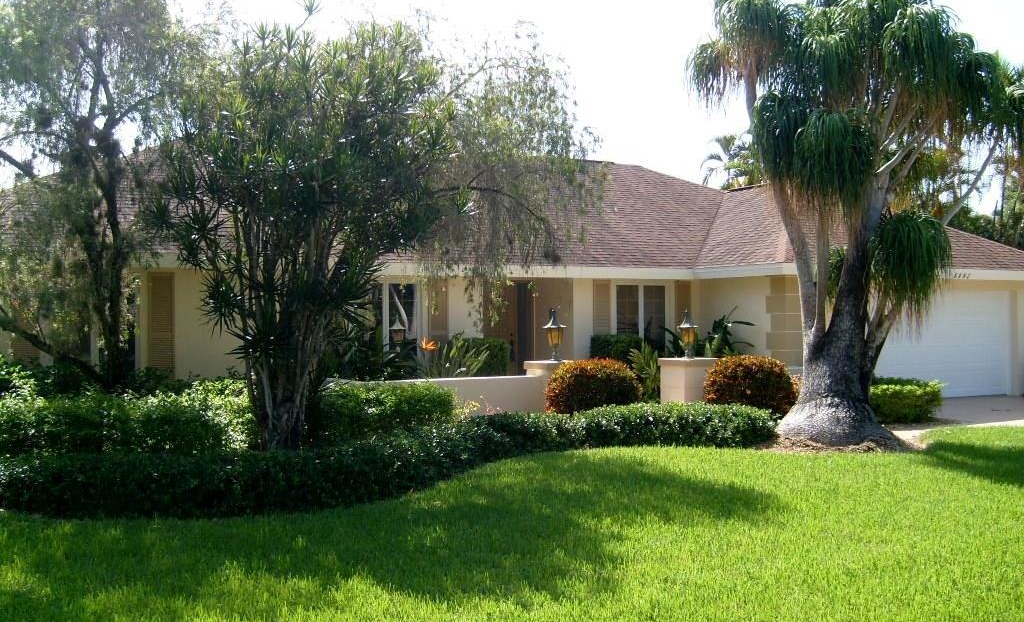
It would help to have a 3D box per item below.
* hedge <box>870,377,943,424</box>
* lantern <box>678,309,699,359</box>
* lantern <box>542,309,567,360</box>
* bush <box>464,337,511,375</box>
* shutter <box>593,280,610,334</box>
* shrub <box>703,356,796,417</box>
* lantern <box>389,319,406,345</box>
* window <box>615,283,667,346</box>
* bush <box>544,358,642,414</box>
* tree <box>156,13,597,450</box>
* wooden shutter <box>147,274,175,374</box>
[{"bbox_3d":[6.255,1.420,16.500,1.150,0.620,1.000,0,0,-26],"label":"hedge"},{"bbox_3d":[2.608,0.330,15.300,0.340,0.740,0.340,0,0,-26],"label":"lantern"},{"bbox_3d":[0.607,0.330,14.800,0.340,0.750,0.340,0,0,-26],"label":"lantern"},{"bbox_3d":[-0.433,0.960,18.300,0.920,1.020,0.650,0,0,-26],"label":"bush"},{"bbox_3d":[1.772,0.170,20.500,0.410,1.550,0.050,0,0,-26],"label":"shutter"},{"bbox_3d":[3.409,1.090,14.800,1.350,0.930,1.250,0,0,0],"label":"shrub"},{"bbox_3d":[-1.847,0.339,16.700,0.290,0.440,0.290,0,0,-29],"label":"lantern"},{"bbox_3d":[2.594,0.150,20.900,1.280,1.450,0.100,0,0,-26],"label":"window"},{"bbox_3d":[1.141,1.100,14.500,1.370,0.920,1.250,0,0,0],"label":"bush"},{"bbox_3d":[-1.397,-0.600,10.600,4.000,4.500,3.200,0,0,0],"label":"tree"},{"bbox_3d":[-5.322,0.220,15.700,0.400,1.620,0.050,0,0,-26],"label":"wooden shutter"}]

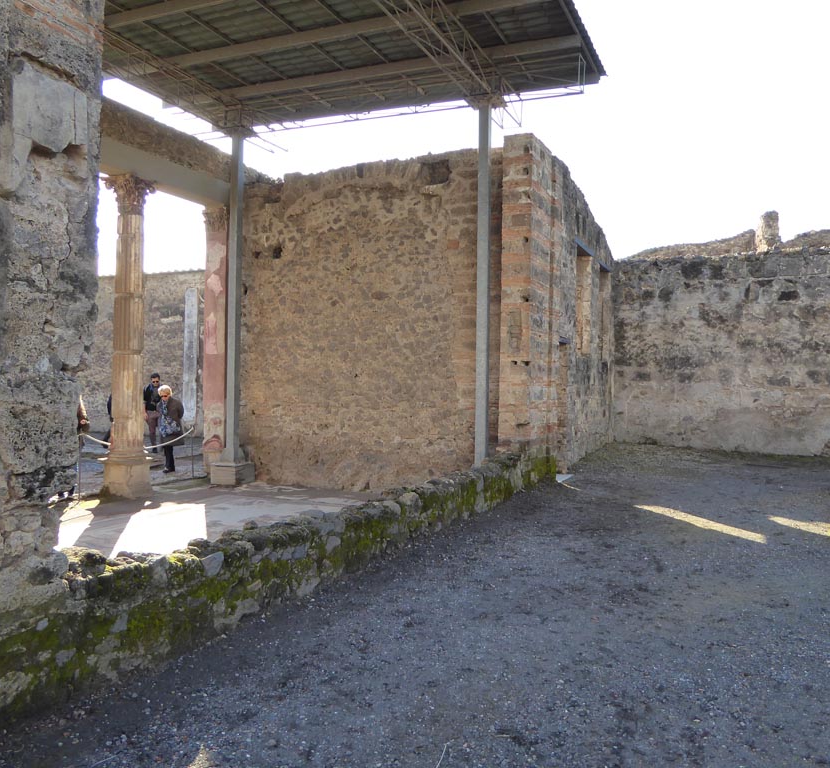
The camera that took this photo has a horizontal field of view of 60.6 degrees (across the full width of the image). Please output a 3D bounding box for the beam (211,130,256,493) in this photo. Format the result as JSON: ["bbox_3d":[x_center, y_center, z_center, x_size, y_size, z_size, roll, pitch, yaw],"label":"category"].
[{"bbox_3d":[-2.940,-1.237,11.550,0.470,5.692,0.470,1,0,25],"label":"beam"}]

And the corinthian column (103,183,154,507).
[{"bbox_3d":[-4.116,-0.708,10.200,0.520,4.590,0.520,1,0,25],"label":"corinthian column"}]

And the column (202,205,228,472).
[{"bbox_3d":[-3.293,-0.709,11.900,0.430,4.581,0.410,1,0,25],"label":"column"}]

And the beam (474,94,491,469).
[{"bbox_3d":[0.923,-1.223,9.750,0.160,5.217,0.160,1,0,25],"label":"beam"}]

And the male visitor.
[{"bbox_3d":[-5.635,0.630,15.300,0.500,1.735,0.320,1,0,-16],"label":"male visitor"}]

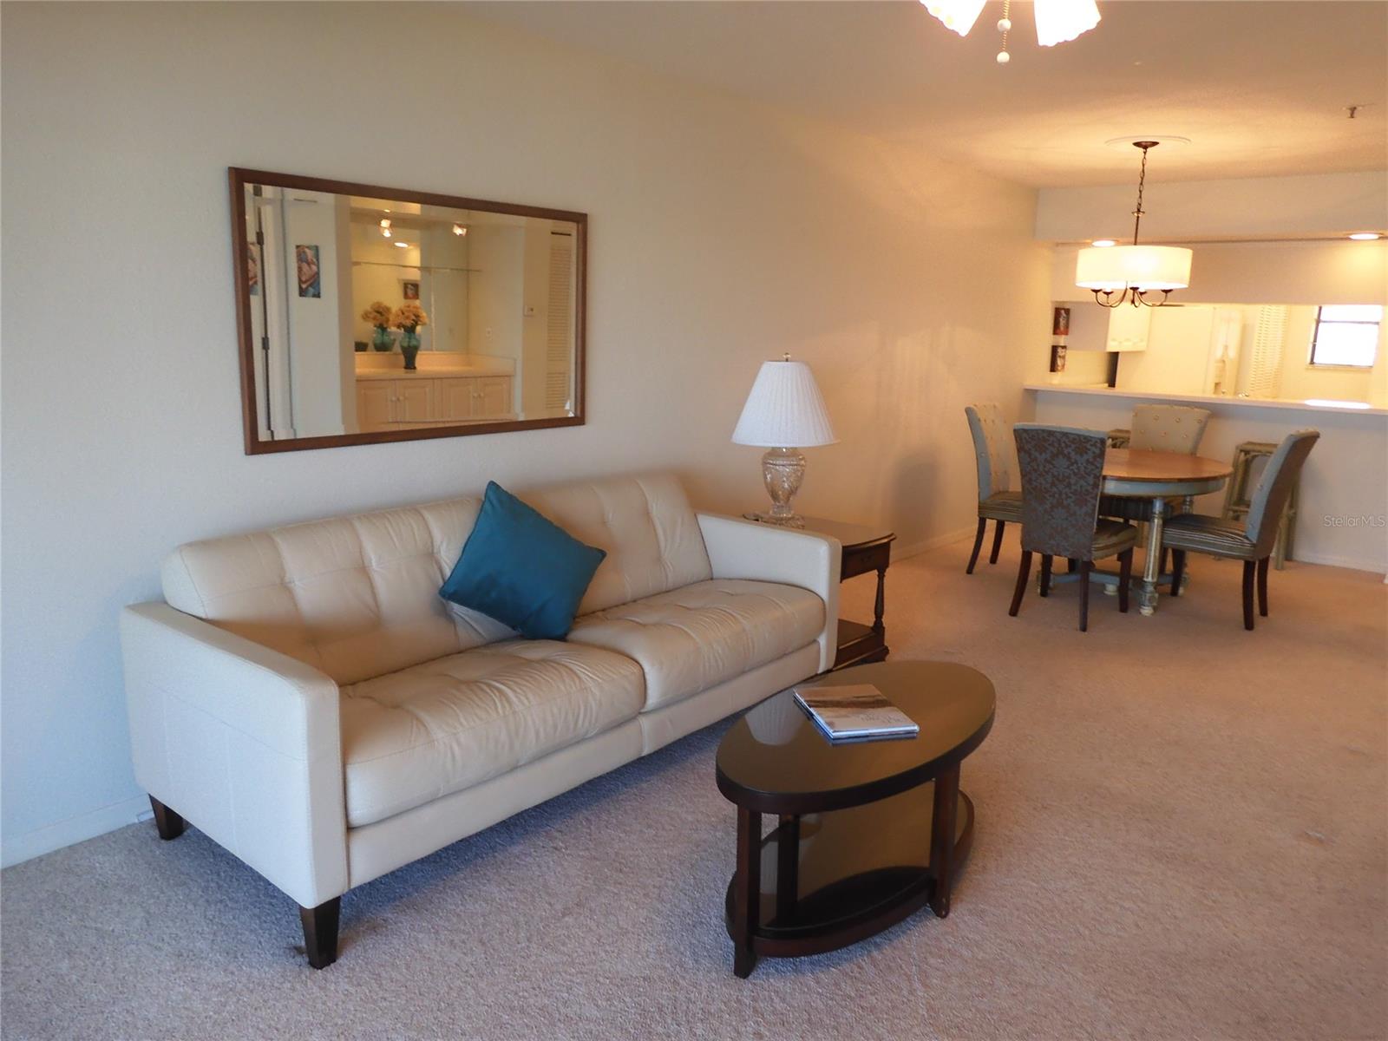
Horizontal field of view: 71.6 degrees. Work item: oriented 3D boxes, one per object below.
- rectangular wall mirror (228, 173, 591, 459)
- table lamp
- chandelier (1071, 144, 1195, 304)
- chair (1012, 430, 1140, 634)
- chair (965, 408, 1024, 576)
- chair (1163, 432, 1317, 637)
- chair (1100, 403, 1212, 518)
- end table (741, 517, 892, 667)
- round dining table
[{"bbox_3d":[-0.877,-0.693,3.313,0.035,0.820,1.378,12,15,39],"label":"rectangular wall mirror"},{"bbox_3d":[0.409,-0.365,4.359,0.477,0.755,0.477,1,12,0],"label":"table lamp"},{"bbox_3d":[2.418,-1.595,5.209,0.620,0.843,0.620,12,15,39],"label":"chandelier"},{"bbox_3d":[1.979,0.014,5.018,0.462,0.998,0.678,12,15,39],"label":"chair"},{"bbox_3d":[1.985,-0.154,5.822,0.663,0.998,0.454,12,15,39],"label":"chair"},{"bbox_3d":[2.844,0.018,5.110,0.656,0.998,0.469,12,15,39],"label":"chair"},{"bbox_3d":[2.852,-0.182,6.067,0.462,0.998,0.663,12,15,39],"label":"chair"},{"bbox_3d":[0.439,0.334,4.282,0.730,0.592,0.566,12,15,39],"label":"end table"},{"bbox_3d":[2.417,0.052,5.466,1.058,0.763,1.058,1,12,0],"label":"round dining table"}]

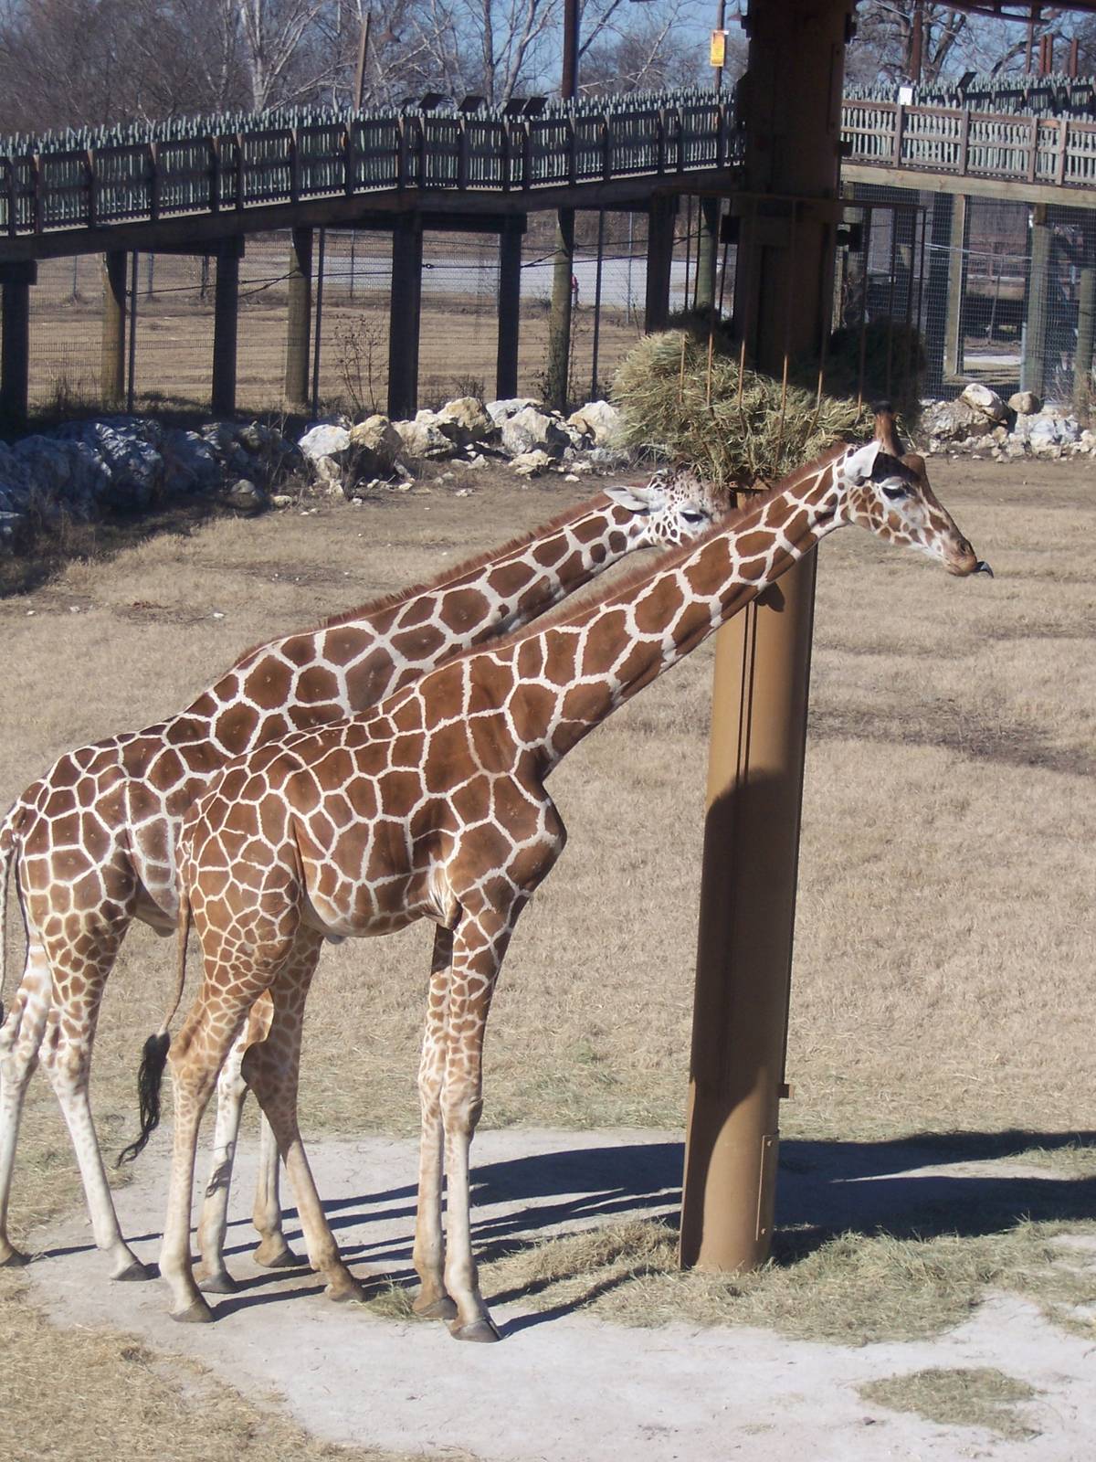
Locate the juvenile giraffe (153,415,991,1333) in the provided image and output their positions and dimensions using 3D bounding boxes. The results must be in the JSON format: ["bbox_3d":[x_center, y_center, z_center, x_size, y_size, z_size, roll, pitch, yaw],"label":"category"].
[{"bbox_3d":[0.026,0.508,16.885,3.049,3.540,0.740,3,8,7],"label":"juvenile giraffe"}]

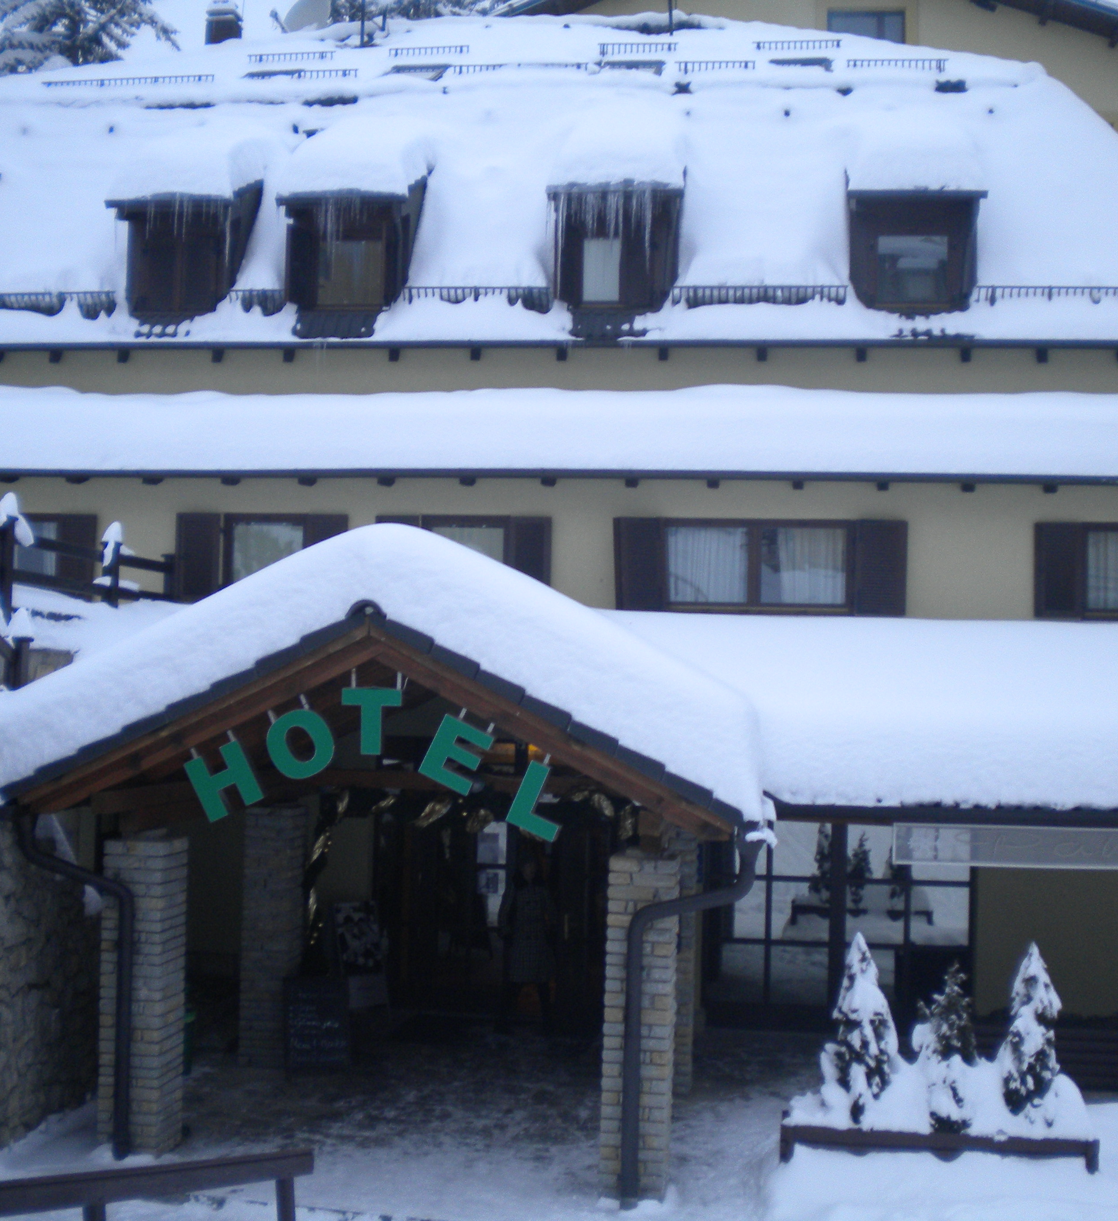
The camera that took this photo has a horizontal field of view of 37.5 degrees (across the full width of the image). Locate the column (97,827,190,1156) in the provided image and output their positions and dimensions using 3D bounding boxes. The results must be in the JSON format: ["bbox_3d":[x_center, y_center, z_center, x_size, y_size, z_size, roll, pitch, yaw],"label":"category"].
[{"bbox_3d":[-2.943,2.678,11.597,0.440,2.170,0.440,1,-3,7],"label":"column"}]

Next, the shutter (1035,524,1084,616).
[{"bbox_3d":[6.116,-0.495,20.166,0.588,1.180,0.050,1,-3,8],"label":"shutter"}]

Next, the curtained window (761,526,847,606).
[{"bbox_3d":[3.062,-0.558,20.642,1.057,1.008,0.100,1,-3,8],"label":"curtained window"}]

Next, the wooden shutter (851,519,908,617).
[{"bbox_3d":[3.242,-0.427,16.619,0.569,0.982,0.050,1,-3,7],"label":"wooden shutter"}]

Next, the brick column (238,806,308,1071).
[{"bbox_3d":[-2.438,2.788,14.211,0.430,2.200,0.430,1,-3,9],"label":"brick column"}]

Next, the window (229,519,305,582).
[{"bbox_3d":[-3.839,-0.703,21.650,1.041,0.990,0.100,1,-3,8],"label":"window"}]

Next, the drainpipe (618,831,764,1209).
[{"bbox_3d":[0.837,2.587,10.416,0.907,2.344,0.280,1,-3,9],"label":"drainpipe"}]

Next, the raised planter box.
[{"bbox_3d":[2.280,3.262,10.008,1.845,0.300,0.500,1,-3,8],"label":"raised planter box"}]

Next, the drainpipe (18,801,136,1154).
[{"bbox_3d":[-3.308,2.543,11.250,0.770,2.340,0.260,1,-3,7],"label":"drainpipe"}]

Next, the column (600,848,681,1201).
[{"bbox_3d":[0.542,2.719,10.828,0.430,2.200,0.430,1,-3,9],"label":"column"}]

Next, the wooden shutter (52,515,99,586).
[{"bbox_3d":[-6.455,-0.714,21.999,0.655,1.142,0.050,1,-3,8],"label":"wooden shutter"}]

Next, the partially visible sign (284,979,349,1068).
[{"bbox_3d":[-2.011,3.446,13.700,0.550,0.800,0.300,1,-3,4],"label":"partially visible sign"}]

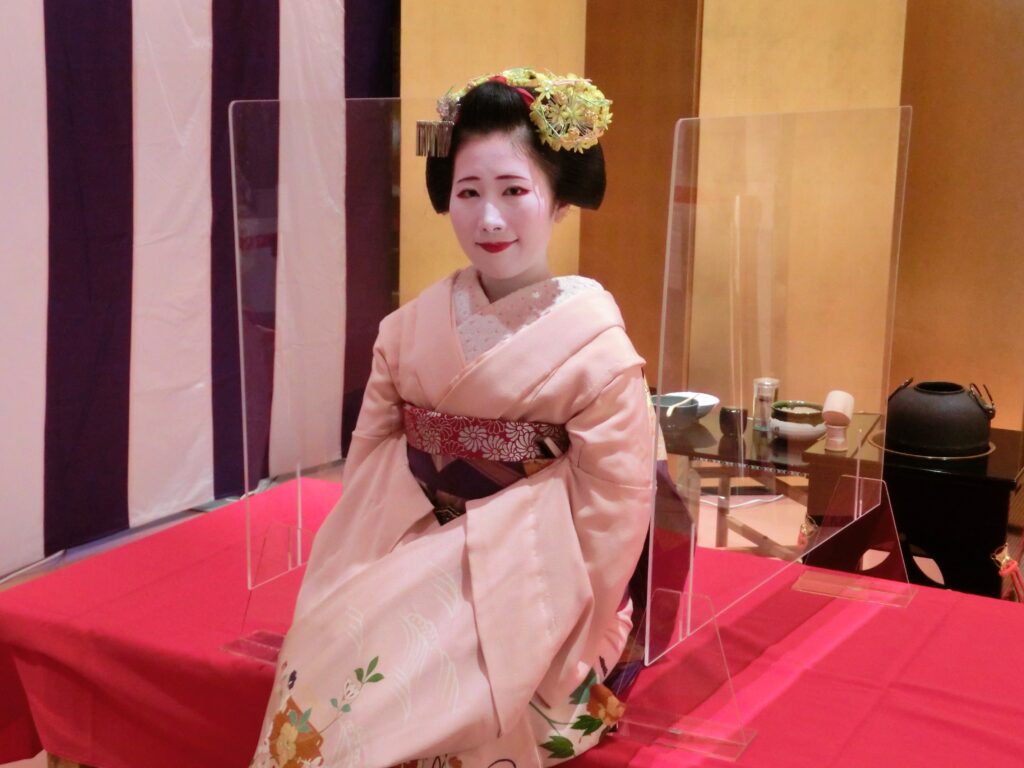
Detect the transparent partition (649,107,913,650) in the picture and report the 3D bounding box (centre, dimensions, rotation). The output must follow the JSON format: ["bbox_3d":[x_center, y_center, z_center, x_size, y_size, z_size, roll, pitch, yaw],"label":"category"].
[{"bbox_3d":[0.424,-0.049,2.059,0.030,0.695,0.843,10,16,33],"label":"transparent partition"}]

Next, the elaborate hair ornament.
[{"bbox_3d":[0.002,-0.379,1.940,0.255,0.125,0.170,4,13,16],"label":"elaborate hair ornament"}]

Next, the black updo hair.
[{"bbox_3d":[0.005,-0.332,1.950,0.250,0.195,0.250,4,13,16],"label":"black updo hair"}]

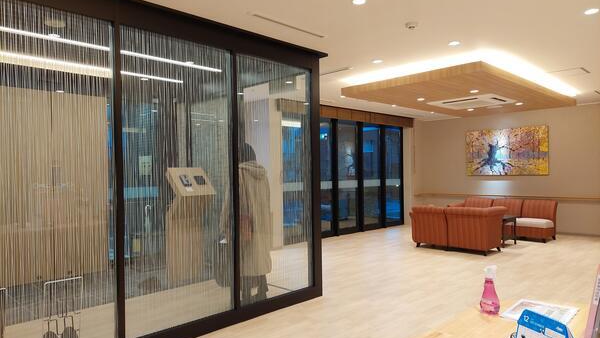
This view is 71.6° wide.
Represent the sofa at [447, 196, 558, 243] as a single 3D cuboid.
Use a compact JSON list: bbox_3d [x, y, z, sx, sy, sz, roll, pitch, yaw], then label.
[{"bbox_3d":[4.135,1.013,8.664,0.814,0.731,1.987,0,0,-45],"label":"sofa"}]

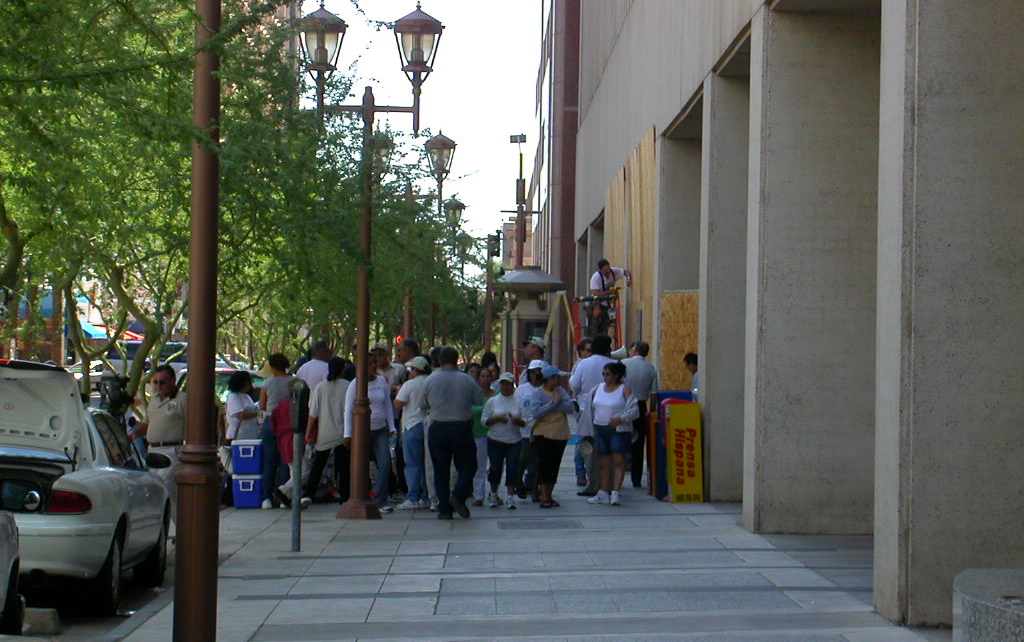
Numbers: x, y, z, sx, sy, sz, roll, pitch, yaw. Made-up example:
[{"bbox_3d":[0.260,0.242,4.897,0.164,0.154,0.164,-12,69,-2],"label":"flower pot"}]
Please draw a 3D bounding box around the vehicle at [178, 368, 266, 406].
[{"bbox_3d":[-3.876,1.476,45.453,1.770,1.600,4.500,1,-1,-1],"label":"vehicle"}]

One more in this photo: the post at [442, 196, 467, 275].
[{"bbox_3d":[-1.859,-0.174,72.800,1.480,5.310,0.490,1,-1,-1],"label":"post"}]

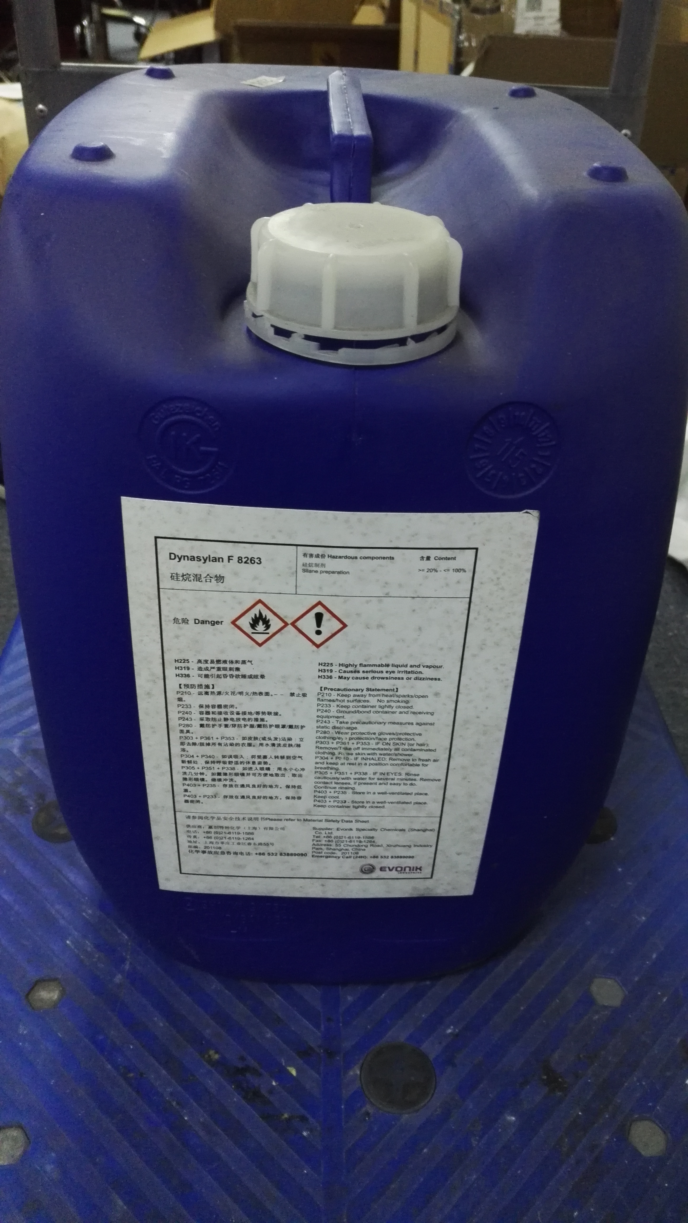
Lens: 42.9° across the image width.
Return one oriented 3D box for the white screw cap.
[{"bbox_3d":[0.004,-0.115,0.297,0.074,0.032,0.074,1,39,-1],"label":"white screw cap"}]

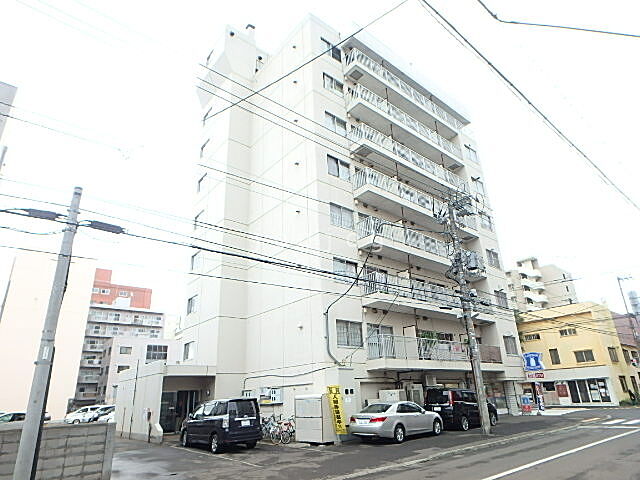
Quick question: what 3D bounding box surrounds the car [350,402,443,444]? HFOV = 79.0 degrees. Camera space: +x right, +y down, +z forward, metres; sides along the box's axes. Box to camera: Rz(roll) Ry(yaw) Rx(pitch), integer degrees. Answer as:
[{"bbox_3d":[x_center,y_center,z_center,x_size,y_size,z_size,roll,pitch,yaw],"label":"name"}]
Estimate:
[{"bbox_3d":[3.484,7.822,16.899,4.895,1.455,1.800,18,-30,-41],"label":"car"}]

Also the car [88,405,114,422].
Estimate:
[{"bbox_3d":[-19.955,17.244,38.274,4.400,1.600,1.700,16,-28,-37],"label":"car"}]

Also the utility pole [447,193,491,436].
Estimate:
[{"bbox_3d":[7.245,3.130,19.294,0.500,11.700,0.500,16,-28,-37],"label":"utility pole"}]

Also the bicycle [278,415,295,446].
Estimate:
[{"bbox_3d":[-1.371,8.169,16.760,0.550,1.050,1.650,-5,-22,7],"label":"bicycle"}]

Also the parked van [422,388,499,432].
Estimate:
[{"bbox_3d":[7.625,8.944,20.644,4.690,1.840,1.720,17,-29,-38],"label":"parked van"}]

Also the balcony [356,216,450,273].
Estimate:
[{"bbox_3d":[6.781,0.915,23.993,11.478,1.500,1.054,16,-28,-37],"label":"balcony"}]

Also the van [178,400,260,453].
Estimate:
[{"bbox_3d":[-4.175,7.613,16.147,1.710,1.850,4.630,15,-28,-36],"label":"van"}]

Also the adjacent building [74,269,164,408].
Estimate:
[{"bbox_3d":[-43.876,22.191,84.001,15.500,28.000,12.000,16,-28,-37],"label":"adjacent building"}]

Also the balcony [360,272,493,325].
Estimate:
[{"bbox_3d":[6.882,3.722,22.857,11.478,1.500,1.054,16,-28,-37],"label":"balcony"}]

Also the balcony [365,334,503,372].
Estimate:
[{"bbox_3d":[6.984,6.530,21.722,11.478,1.500,1.054,16,-28,-37],"label":"balcony"}]

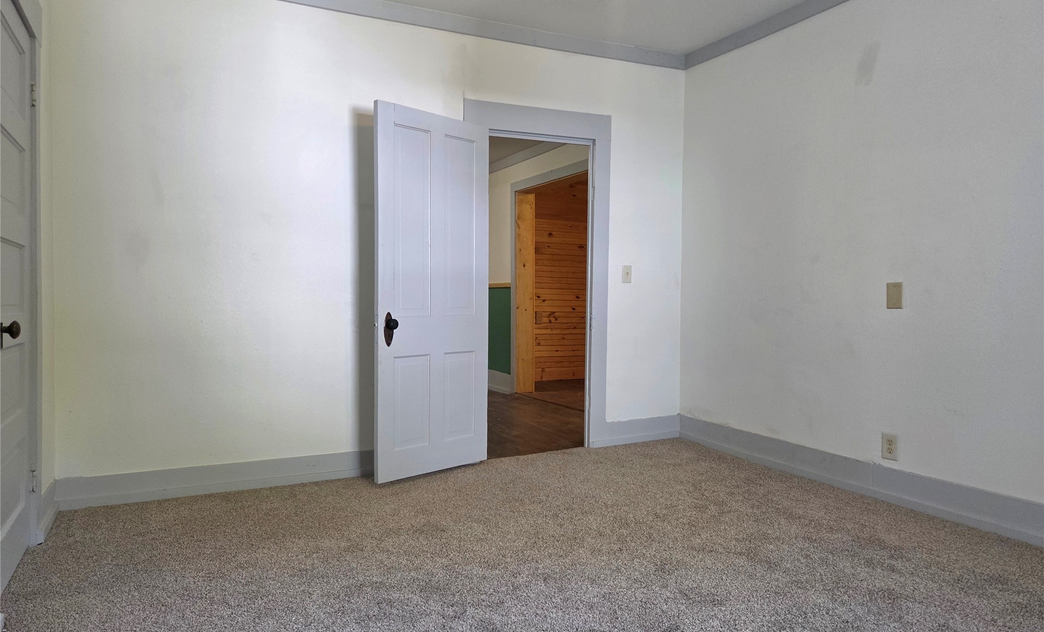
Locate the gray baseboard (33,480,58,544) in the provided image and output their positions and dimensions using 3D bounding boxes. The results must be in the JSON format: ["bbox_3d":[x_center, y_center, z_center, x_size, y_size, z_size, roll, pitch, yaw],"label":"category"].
[{"bbox_3d":[-1.983,0.806,2.897,0.026,0.162,0.410,-1,2,-26],"label":"gray baseboard"}]

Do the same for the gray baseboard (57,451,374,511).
[{"bbox_3d":[-1.216,0.783,3.523,1.900,0.152,0.025,-1,2,-26],"label":"gray baseboard"}]

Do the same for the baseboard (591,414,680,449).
[{"bbox_3d":[0.745,0.747,4.493,0.700,0.155,0.025,-1,2,-26],"label":"baseboard"}]

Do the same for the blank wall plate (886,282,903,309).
[{"bbox_3d":[1.740,-0.095,3.241,0.008,0.115,0.071,-1,2,-26],"label":"blank wall plate"}]

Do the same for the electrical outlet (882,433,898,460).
[{"bbox_3d":[1.735,0.619,3.273,0.009,0.115,0.071,-1,2,-26],"label":"electrical outlet"}]

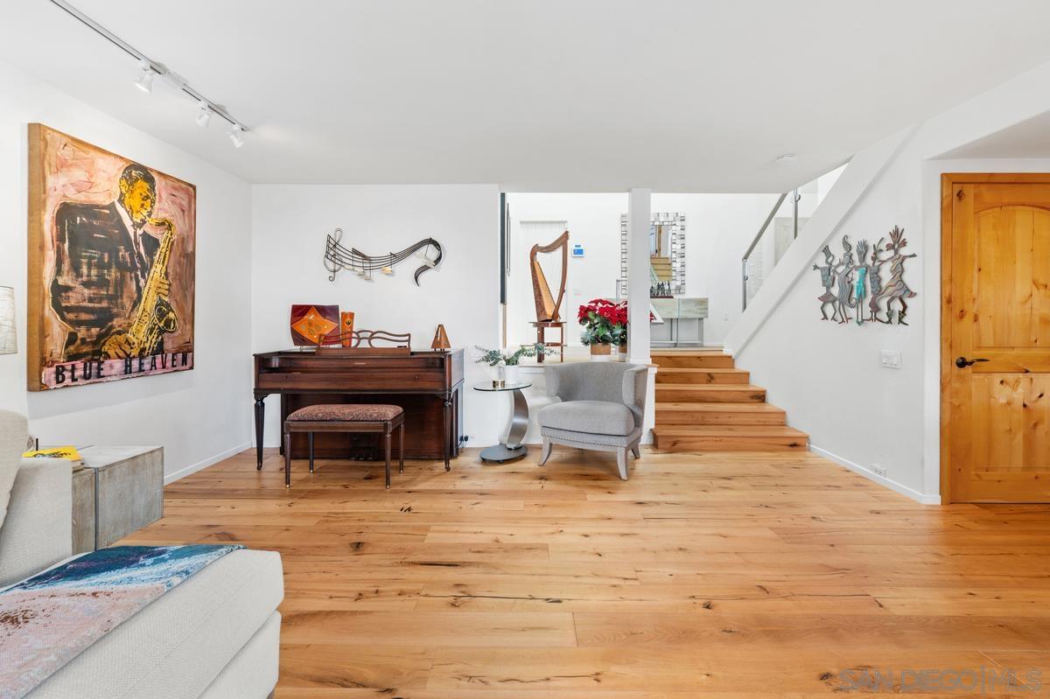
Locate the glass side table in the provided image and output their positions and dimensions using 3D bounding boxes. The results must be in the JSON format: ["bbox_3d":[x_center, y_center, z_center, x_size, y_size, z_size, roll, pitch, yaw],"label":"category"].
[{"bbox_3d":[-0.188,0.626,4.108,0.510,0.605,0.510,0,2,1],"label":"glass side table"}]

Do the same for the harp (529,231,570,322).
[{"bbox_3d":[0.255,-0.775,4.963,0.430,0.952,0.250,2,3,36],"label":"harp"}]

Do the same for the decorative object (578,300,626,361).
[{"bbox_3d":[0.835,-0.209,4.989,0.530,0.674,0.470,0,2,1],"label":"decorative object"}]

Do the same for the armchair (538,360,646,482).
[{"bbox_3d":[0.581,0.533,3.907,0.710,0.810,0.730,1,3,29],"label":"armchair"}]

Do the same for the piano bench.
[{"bbox_3d":[-1.309,0.706,3.434,0.750,0.515,0.395,0,2,1],"label":"piano bench"}]

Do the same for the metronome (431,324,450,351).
[{"bbox_3d":[-0.710,-0.101,3.960,0.122,0.221,0.122,2,3,44],"label":"metronome"}]

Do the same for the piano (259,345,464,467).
[{"bbox_3d":[-1.331,0.483,3.916,1.540,0.915,0.600,0,2,1],"label":"piano"}]

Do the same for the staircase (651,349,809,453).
[{"bbox_3d":[1.901,0.497,5.088,1.349,0.750,1.829,0,2,1],"label":"staircase"}]

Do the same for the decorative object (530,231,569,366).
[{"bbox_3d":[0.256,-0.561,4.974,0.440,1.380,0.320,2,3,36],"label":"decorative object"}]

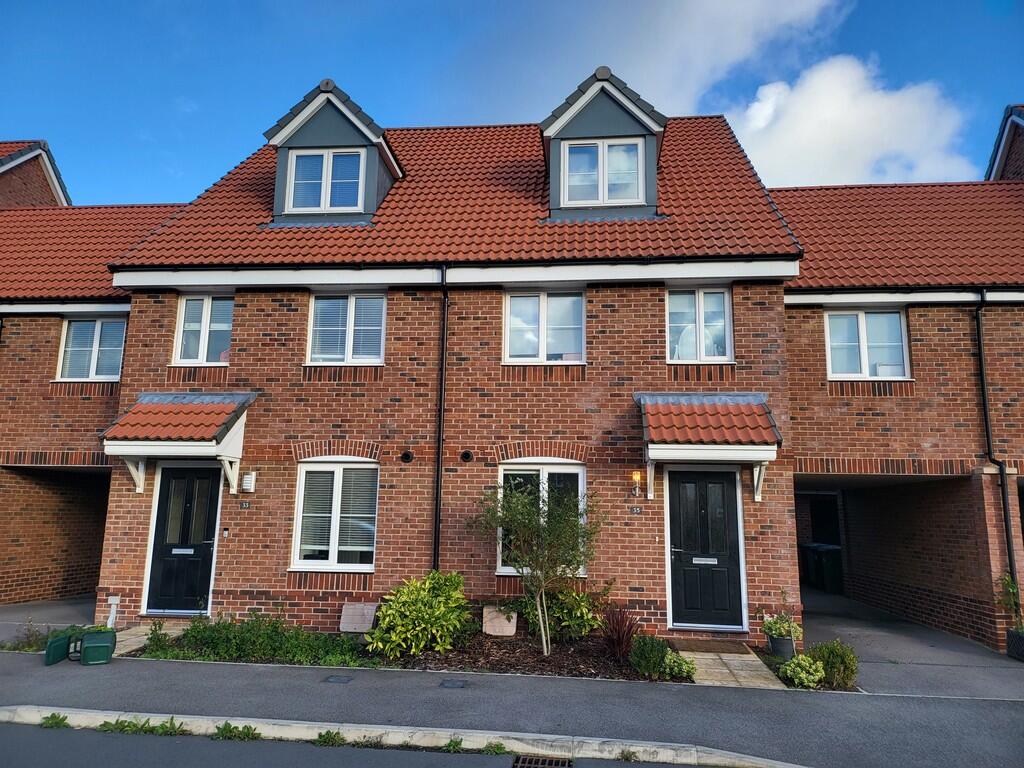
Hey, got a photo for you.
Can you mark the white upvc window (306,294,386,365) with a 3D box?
[{"bbox_3d":[-2.407,-0.787,10.323,1.187,1.068,0.100,0,-10,5],"label":"white upvc window"}]

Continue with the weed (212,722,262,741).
[{"bbox_3d":[-2.141,2.687,5.533,0.390,0.100,0.220,0,-10,5],"label":"weed"}]

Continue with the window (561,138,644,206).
[{"bbox_3d":[1.415,-3.275,10.990,1.317,1.126,0.100,0,-10,5],"label":"window"}]

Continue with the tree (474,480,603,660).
[{"bbox_3d":[0.287,2.105,8.263,1.470,2.000,1.300,0,-10,5],"label":"tree"}]

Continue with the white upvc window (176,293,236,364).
[{"bbox_3d":[-4.517,-0.783,10.418,0.890,1.050,0.120,0,-10,5],"label":"white upvc window"}]

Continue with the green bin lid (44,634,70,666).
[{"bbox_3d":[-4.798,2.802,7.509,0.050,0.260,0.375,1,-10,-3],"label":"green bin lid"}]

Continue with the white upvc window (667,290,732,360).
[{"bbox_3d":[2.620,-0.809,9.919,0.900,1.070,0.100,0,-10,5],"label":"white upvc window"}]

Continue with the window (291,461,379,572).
[{"bbox_3d":[-2.461,1.834,9.862,1.217,1.509,0.110,0,-10,5],"label":"window"}]

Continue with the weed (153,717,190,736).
[{"bbox_3d":[-2.675,2.682,5.581,0.290,0.115,0.190,0,-10,5],"label":"weed"}]

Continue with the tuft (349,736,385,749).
[{"bbox_3d":[-1.078,2.664,5.294,0.260,0.085,0.110,0,-10,5],"label":"tuft"}]

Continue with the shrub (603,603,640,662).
[{"bbox_3d":[1.239,2.808,8.045,0.440,0.640,0.420,0,-10,5],"label":"shrub"}]

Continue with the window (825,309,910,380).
[{"bbox_3d":[5.335,-0.576,10.657,1.190,1.080,0.100,0,-10,5],"label":"window"}]

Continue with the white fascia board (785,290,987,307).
[{"bbox_3d":[5.373,-1.265,10.411,2.880,0.130,0.060,0,-10,5],"label":"white fascia board"}]

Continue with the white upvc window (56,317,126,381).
[{"bbox_3d":[-6.929,-0.572,11.705,1.140,1.050,0.120,0,-10,5],"label":"white upvc window"}]

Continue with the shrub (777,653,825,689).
[{"bbox_3d":[2.963,2.916,7.271,0.458,0.288,0.440,0,-10,5],"label":"shrub"}]

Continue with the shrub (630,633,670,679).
[{"bbox_3d":[1.436,2.830,7.461,0.420,0.470,0.400,0,-10,5],"label":"shrub"}]

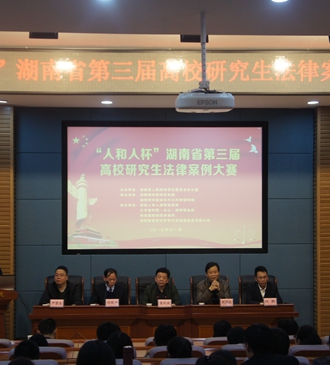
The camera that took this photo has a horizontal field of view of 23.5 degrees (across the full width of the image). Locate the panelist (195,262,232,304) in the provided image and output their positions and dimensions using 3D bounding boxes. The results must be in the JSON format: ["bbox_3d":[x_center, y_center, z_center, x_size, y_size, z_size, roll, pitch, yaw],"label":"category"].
[{"bbox_3d":[0.683,1.798,11.160,0.500,1.323,0.720,0,0,-4],"label":"panelist"}]

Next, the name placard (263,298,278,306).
[{"bbox_3d":[1.310,1.480,9.800,0.172,0.100,0.060,0,0,-3],"label":"name placard"}]

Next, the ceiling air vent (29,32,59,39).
[{"bbox_3d":[-1.340,-1.620,8.750,0.320,0.060,0.280,0,-1,-6],"label":"ceiling air vent"}]

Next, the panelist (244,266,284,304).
[{"bbox_3d":[1.378,1.827,11.200,0.540,1.265,0.720,0,0,-4],"label":"panelist"}]

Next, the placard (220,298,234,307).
[{"bbox_3d":[0.765,1.480,9.750,0.172,0.100,0.060,0,0,-3],"label":"placard"}]

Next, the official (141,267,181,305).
[{"bbox_3d":[-0.063,1.834,11.100,0.540,1.252,0.720,0,0,-4],"label":"official"}]

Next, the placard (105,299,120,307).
[{"bbox_3d":[-0.709,1.639,10.750,0.190,0.105,0.060,0,0,-4],"label":"placard"}]

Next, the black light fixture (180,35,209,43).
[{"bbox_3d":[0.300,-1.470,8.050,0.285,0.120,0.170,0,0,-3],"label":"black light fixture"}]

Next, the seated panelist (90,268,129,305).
[{"bbox_3d":[-0.774,1.835,11.050,0.530,1.250,0.720,0,0,-4],"label":"seated panelist"}]

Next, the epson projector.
[{"bbox_3d":[0.312,-0.657,6.470,0.460,0.135,0.370,0,0,-4],"label":"epson projector"}]

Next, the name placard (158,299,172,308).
[{"bbox_3d":[0.000,1.473,9.650,0.172,0.100,0.060,0,0,-3],"label":"name placard"}]

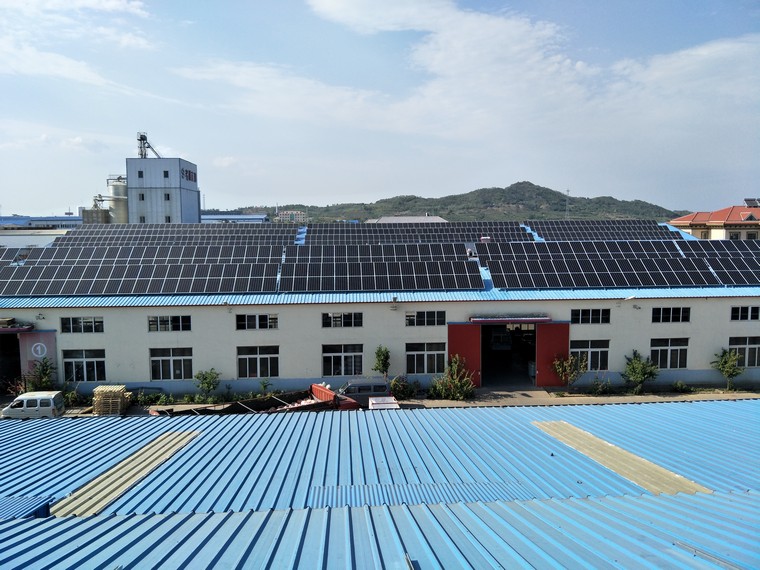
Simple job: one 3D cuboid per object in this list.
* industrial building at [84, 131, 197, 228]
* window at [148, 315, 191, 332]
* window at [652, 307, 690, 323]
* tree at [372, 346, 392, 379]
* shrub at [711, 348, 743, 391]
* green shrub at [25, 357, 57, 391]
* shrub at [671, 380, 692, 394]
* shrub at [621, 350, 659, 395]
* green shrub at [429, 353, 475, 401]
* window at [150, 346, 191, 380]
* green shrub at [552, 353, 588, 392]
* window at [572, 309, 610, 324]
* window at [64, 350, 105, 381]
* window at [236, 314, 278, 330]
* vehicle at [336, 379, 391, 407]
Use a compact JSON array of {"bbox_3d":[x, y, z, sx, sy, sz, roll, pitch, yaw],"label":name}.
[{"bbox_3d":[-63.534,-20.191,142.791,25.000,37.700,14.500,-1,5,-3],"label":"industrial building"},{"bbox_3d":[-14.664,2.699,36.898,2.920,1.100,0.150,-1,5,-3],"label":"window"},{"bbox_3d":[21.338,2.207,38.603,2.920,1.100,0.150,-1,5,-3],"label":"window"},{"bbox_3d":[0.119,5.975,36.325,1.234,3.814,1.234,-1,6,-3],"label":"tree"},{"bbox_3d":[24.633,6.020,37.600,2.274,3.034,2.160,-1,6,-3],"label":"shrub"},{"bbox_3d":[-22.628,6.445,35.179,2.070,3.396,1.900,-1,5,-3],"label":"green shrub"},{"bbox_3d":[21.530,7.165,37.663,1.499,0.797,1.274,-1,6,-3],"label":"shrub"},{"bbox_3d":[18.081,6.073,36.706,2.716,3.069,2.300,-1,5,-3],"label":"shrub"},{"bbox_3d":[4.956,6.237,35.988,3.305,3.028,2.600,-1,5,-3],"label":"green shrub"},{"bbox_3d":[-14.533,5.493,36.840,2.822,2.235,0.180,-1,5,-3],"label":"window"},{"bbox_3d":[13.229,6.112,36.778,2.703,2.848,2.200,-1,5,-3],"label":"green shrub"},{"bbox_3d":[15.338,2.304,38.320,2.920,1.100,0.150,-1,5,-3],"label":"window"},{"bbox_3d":[-20.607,5.633,36.875,2.930,2.300,0.150,-1,5,-3],"label":"window"},{"bbox_3d":[-8.621,2.615,37.184,2.920,1.100,0.150,-1,5,-3],"label":"window"},{"bbox_3d":[-1.121,7.161,33.990,3.700,1.800,1.550,-1,5,-3],"label":"vehicle"}]

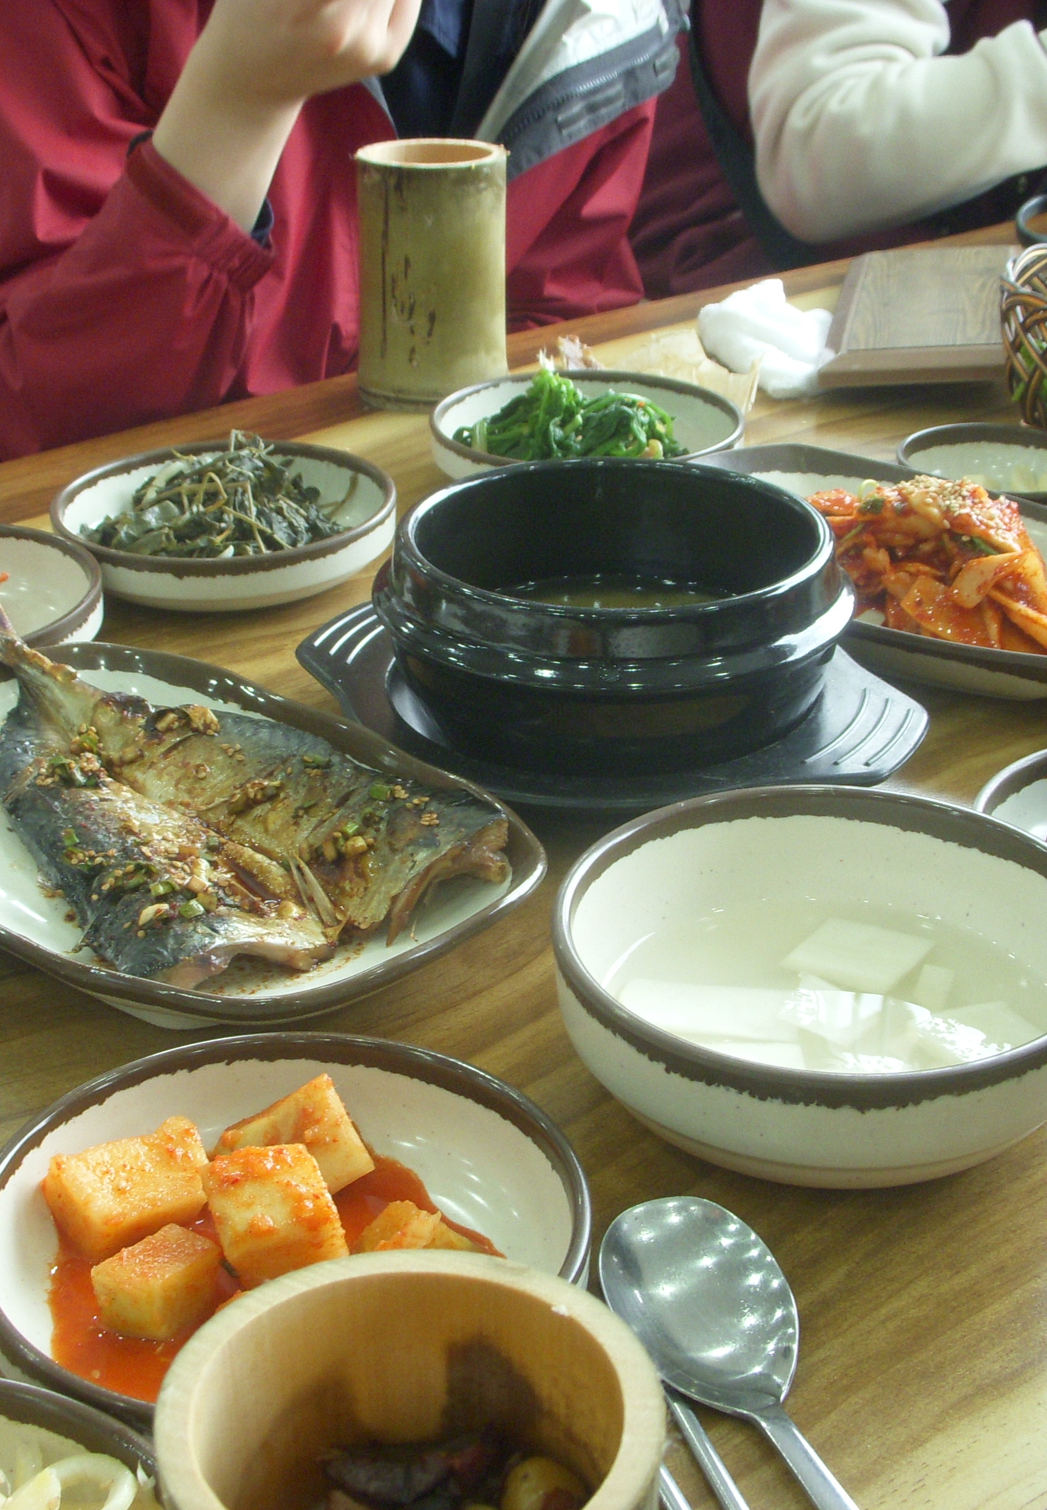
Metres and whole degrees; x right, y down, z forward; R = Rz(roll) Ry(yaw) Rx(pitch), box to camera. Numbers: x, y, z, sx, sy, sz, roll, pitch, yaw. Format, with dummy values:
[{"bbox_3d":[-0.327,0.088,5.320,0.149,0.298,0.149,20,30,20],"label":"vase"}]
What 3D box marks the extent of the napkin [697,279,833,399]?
[{"bbox_3d":[0.128,-0.217,1.147,0.071,0.045,0.065,3,27,6],"label":"napkin"}]

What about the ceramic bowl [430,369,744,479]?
[{"bbox_3d":[0.029,-0.140,1.019,0.143,0.031,0.143,-1,27,0],"label":"ceramic bowl"}]

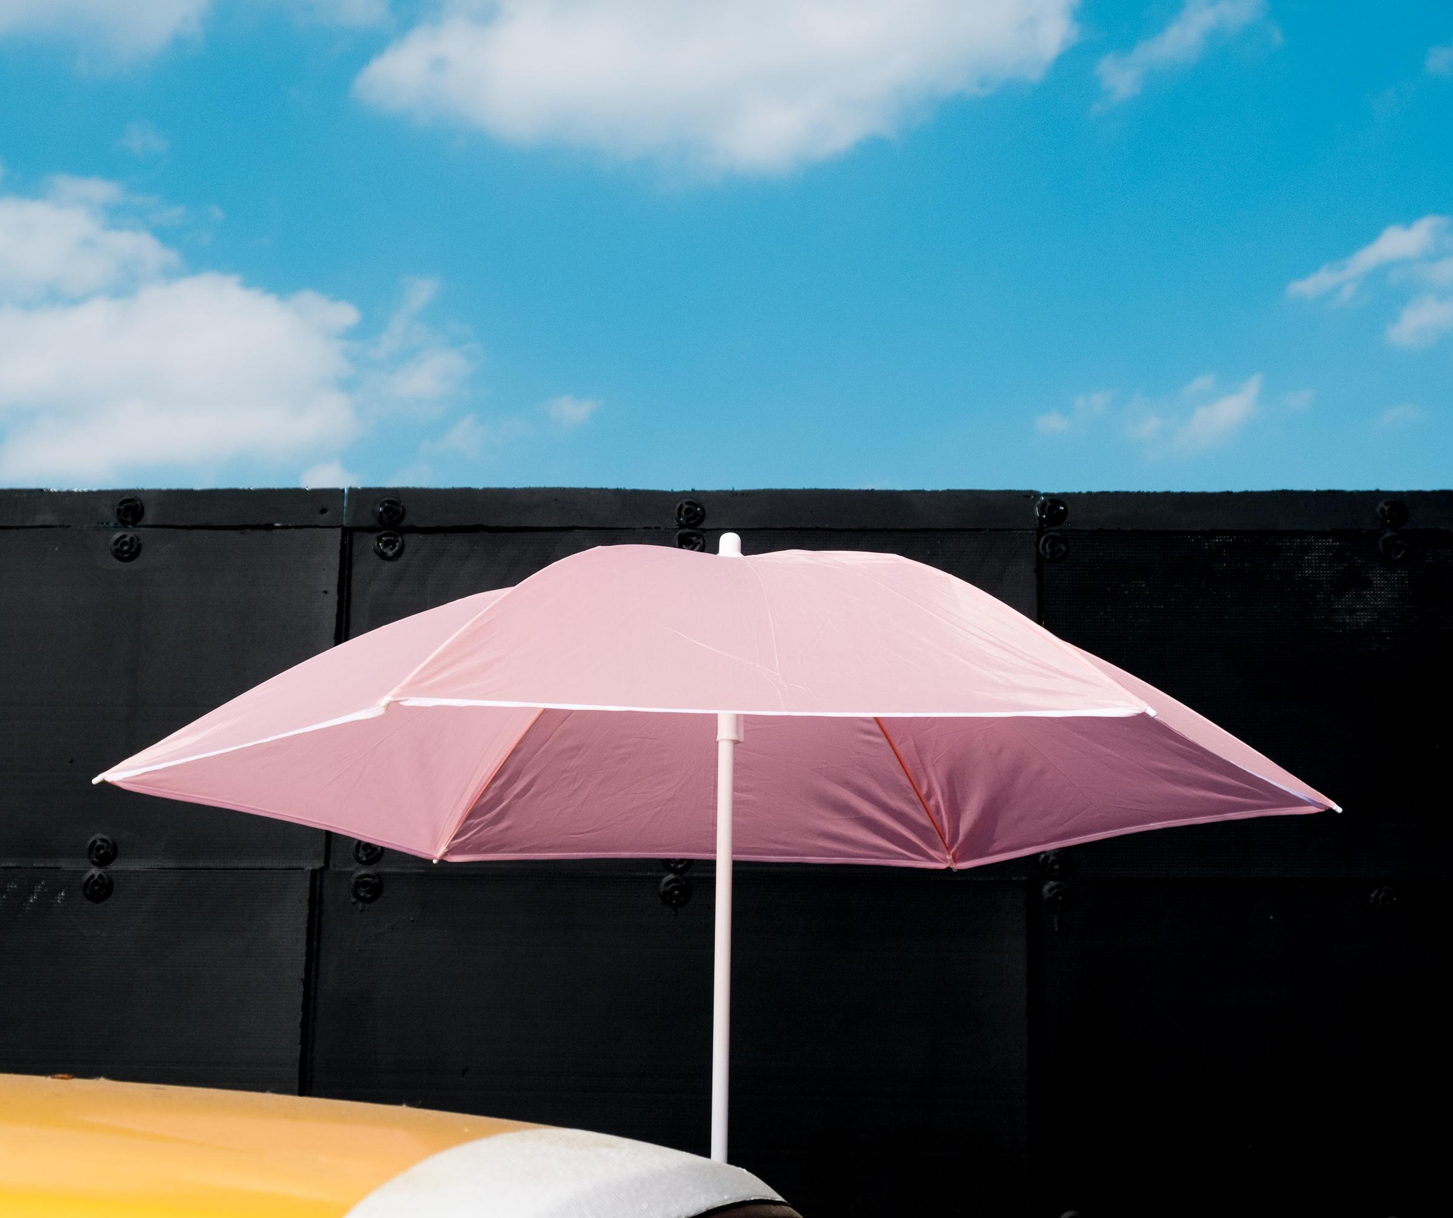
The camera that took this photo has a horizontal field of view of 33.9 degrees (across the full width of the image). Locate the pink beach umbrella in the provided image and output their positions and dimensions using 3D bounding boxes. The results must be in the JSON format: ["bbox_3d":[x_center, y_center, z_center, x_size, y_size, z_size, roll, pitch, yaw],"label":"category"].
[{"bbox_3d":[-0.009,0.893,3.224,1.740,2.050,1.566,2,-13,-4],"label":"pink beach umbrella"}]

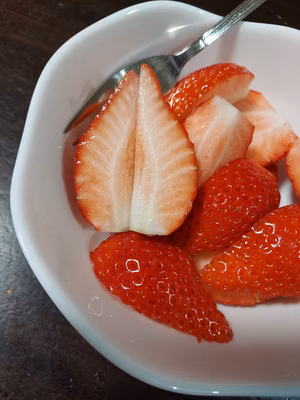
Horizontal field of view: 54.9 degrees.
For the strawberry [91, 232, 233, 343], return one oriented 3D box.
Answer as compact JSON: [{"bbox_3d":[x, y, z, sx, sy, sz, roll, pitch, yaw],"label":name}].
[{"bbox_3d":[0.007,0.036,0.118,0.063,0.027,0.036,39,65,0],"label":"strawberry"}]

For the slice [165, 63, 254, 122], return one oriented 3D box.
[{"bbox_3d":[0.026,-0.047,0.130,0.045,0.022,0.024,-24,70,-3],"label":"slice"}]

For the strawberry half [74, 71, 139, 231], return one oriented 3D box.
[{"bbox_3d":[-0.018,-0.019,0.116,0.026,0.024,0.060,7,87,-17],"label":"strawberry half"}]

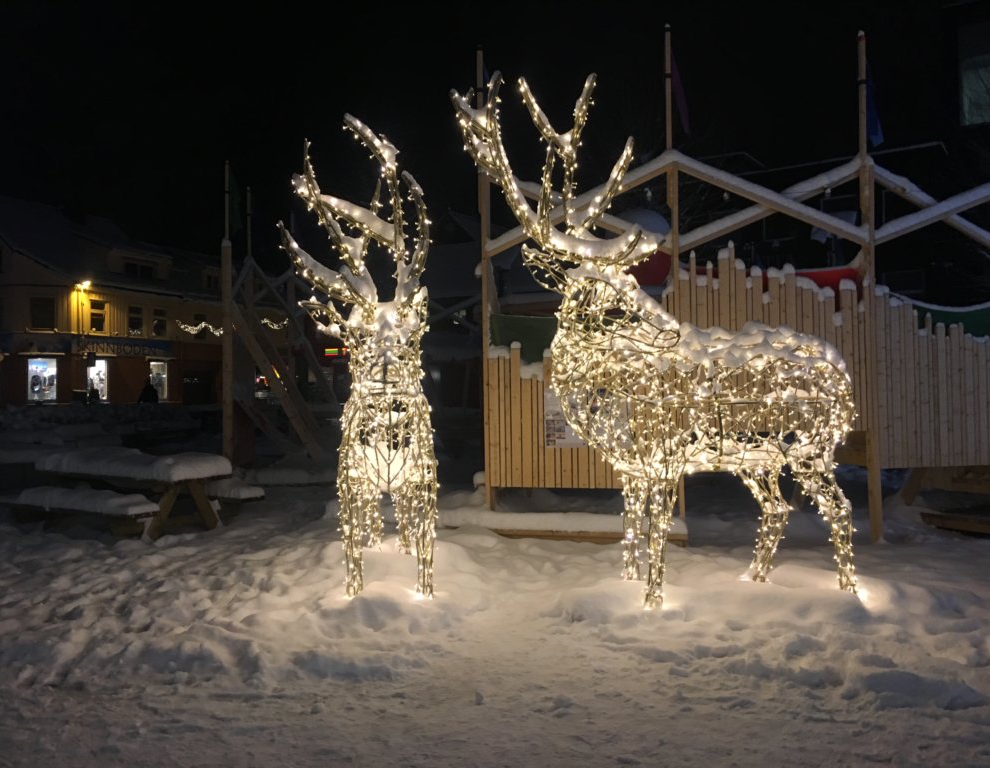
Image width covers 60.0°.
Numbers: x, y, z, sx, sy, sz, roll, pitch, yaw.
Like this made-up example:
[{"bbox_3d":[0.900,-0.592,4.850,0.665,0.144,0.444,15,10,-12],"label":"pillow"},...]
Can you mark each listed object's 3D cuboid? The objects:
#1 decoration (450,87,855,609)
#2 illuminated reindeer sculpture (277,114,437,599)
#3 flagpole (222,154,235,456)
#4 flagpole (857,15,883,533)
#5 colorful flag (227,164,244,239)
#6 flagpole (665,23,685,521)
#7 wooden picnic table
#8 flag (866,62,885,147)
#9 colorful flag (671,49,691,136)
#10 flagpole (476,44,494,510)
[{"bbox_3d":[1.240,-0.350,6.350,2.900,3.800,1.200,0,-1,-16],"label":"decoration"},{"bbox_3d":[-1.090,-0.220,7.000,1.150,3.600,2.200,-1,-1,-6],"label":"illuminated reindeer sculpture"},{"bbox_3d":[-4.490,-1.183,14.400,0.160,5.100,0.160,-1,-1,5],"label":"flagpole"},{"bbox_3d":[3.875,-1.001,8.900,0.160,5.330,0.160,-1,-1,5],"label":"flagpole"},{"bbox_3d":[-4.326,-3.059,14.300,0.250,1.200,0.150,-1,-1,0],"label":"colorful flag"},{"bbox_3d":[1.873,-1.142,8.950,0.150,5.290,0.150,-1,-1,5],"label":"flagpole"},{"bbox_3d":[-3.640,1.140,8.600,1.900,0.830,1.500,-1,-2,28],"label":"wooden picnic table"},{"bbox_3d":[3.937,-2.889,8.900,0.190,0.900,0.120,-1,-1,0],"label":"flag"},{"bbox_3d":[1.957,-3.058,9.000,0.210,0.920,0.120,-1,-1,0],"label":"colorful flag"},{"bbox_3d":[-0.109,-1.182,9.800,0.150,5.390,0.150,-1,-1,5],"label":"flagpole"}]

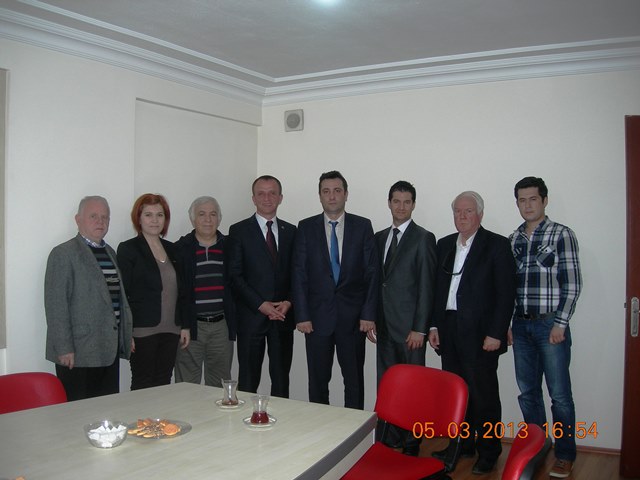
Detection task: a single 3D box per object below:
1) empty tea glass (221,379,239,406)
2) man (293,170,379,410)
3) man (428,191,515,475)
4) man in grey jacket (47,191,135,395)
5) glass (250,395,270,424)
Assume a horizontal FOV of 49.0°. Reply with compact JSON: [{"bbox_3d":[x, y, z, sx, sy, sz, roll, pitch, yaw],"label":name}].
[{"bbox_3d":[-0.346,0.586,2.700,0.062,0.090,0.062,0,0,0],"label":"empty tea glass"},{"bbox_3d":[0.103,0.460,4.670,0.580,1.830,0.340,0,0,5],"label":"man"},{"bbox_3d":[0.920,0.530,4.290,0.560,1.680,0.380,0,1,31],"label":"man"},{"bbox_3d":[-1.250,0.575,3.800,0.340,1.640,0.550,0,1,41],"label":"man in grey jacket"},{"bbox_3d":[-0.207,0.590,2.440,0.062,0.089,0.062,0,0,0],"label":"glass"}]

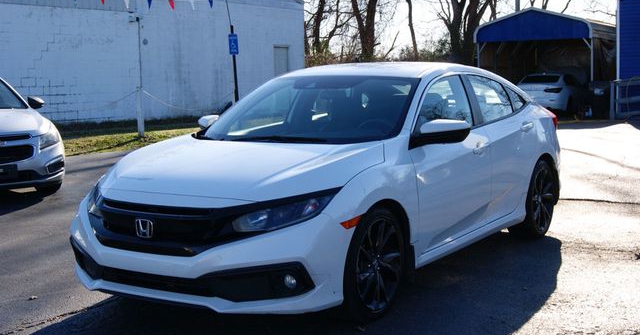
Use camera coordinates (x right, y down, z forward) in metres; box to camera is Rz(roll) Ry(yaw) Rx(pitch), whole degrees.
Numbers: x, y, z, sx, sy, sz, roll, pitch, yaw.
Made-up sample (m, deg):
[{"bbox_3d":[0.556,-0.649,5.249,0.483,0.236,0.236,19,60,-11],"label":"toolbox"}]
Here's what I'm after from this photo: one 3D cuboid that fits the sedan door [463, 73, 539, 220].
[{"bbox_3d":[1.370,-0.183,5.746,0.300,1.040,1.180,3,7,33],"label":"sedan door"}]

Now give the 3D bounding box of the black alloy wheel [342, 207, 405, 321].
[{"bbox_3d":[0.229,0.504,4.036,0.230,0.645,0.644,3,7,33],"label":"black alloy wheel"}]

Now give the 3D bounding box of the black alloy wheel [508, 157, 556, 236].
[{"bbox_3d":[1.721,0.259,6.273,0.235,0.645,0.644,3,7,33],"label":"black alloy wheel"}]

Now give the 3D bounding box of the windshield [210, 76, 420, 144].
[{"bbox_3d":[-0.057,-0.398,4.930,1.470,0.410,0.990,3,7,33],"label":"windshield"}]

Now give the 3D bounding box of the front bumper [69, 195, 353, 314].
[{"bbox_3d":[-0.741,0.423,3.958,1.790,0.530,0.565,3,7,33],"label":"front bumper"}]

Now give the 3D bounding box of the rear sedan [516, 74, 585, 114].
[{"bbox_3d":[8.162,-2.575,26.837,1.840,1.450,4.700,2,7,29],"label":"rear sedan"}]

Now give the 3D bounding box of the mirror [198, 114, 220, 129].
[{"bbox_3d":[-0.797,-0.307,5.474,0.245,0.160,0.180,3,7,33],"label":"mirror"}]

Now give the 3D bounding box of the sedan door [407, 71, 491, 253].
[{"bbox_3d":[0.763,-0.072,4.817,0.320,1.060,1.210,3,7,33],"label":"sedan door"}]

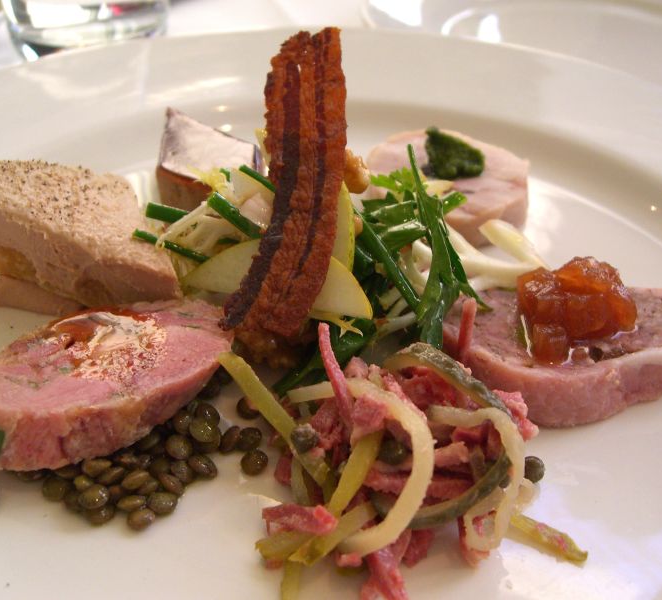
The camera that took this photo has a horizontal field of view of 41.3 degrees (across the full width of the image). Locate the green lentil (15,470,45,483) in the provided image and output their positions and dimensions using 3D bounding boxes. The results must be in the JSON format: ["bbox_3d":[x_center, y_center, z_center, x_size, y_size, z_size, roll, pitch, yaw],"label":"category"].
[{"bbox_3d":[-0.060,0.035,0.176,0.006,0.004,0.006,1,41,0],"label":"green lentil"}]

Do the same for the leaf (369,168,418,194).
[{"bbox_3d":[0.016,-0.031,0.232,0.013,0.004,0.009,1,57,0],"label":"leaf"}]

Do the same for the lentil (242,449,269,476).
[{"bbox_3d":[-0.016,0.033,0.179,0.006,0.004,0.006,2,72,-6],"label":"lentil"}]

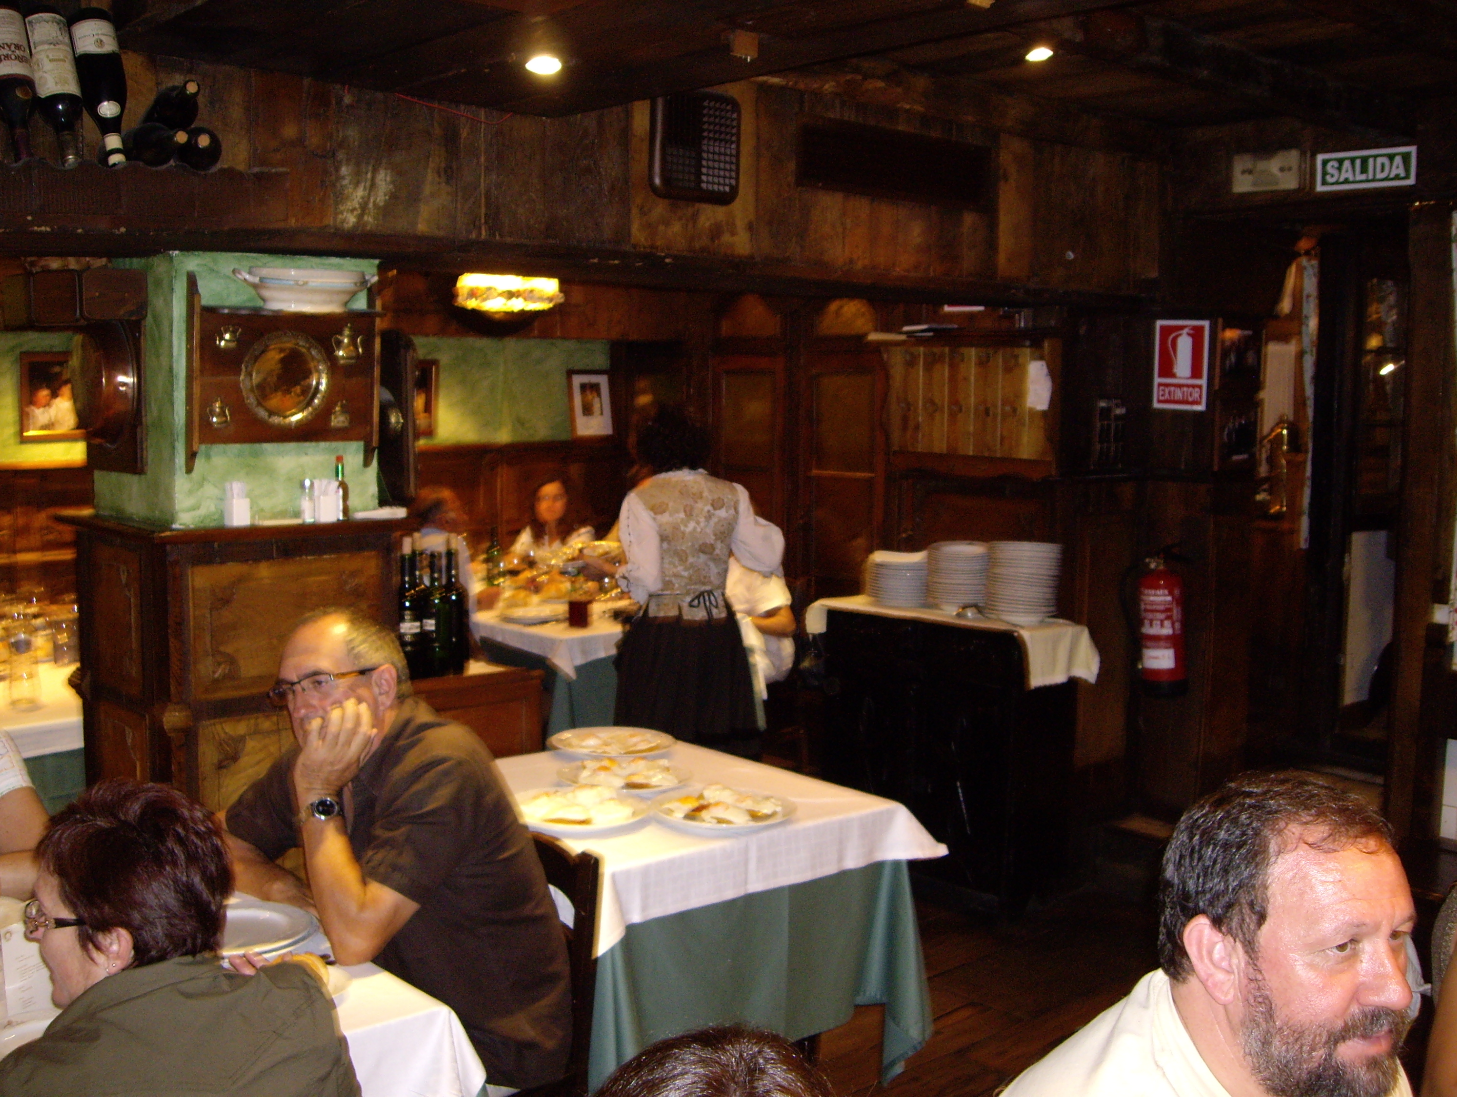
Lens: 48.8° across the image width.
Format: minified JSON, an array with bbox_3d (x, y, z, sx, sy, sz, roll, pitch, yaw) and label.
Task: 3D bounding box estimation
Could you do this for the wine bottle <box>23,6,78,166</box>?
[{"bbox_3d":[-1.339,-0.926,3.200,0.076,0.300,0.076,-9,2,0],"label":"wine bottle"}]

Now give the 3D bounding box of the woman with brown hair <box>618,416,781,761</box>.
[{"bbox_3d":[-0.106,0.336,5.124,0.510,1.560,0.420,-1,6,-14],"label":"woman with brown hair"}]

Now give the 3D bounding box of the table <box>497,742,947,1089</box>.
[{"bbox_3d":[-0.188,0.881,3.357,0.750,0.760,0.820,-5,9,-40],"label":"table"}]

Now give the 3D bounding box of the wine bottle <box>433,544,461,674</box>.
[{"bbox_3d":[-0.688,0.154,3.830,0.075,0.300,0.075,-5,9,-40],"label":"wine bottle"}]

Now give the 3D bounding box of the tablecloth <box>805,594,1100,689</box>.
[{"bbox_3d":[0.736,0.307,5.405,0.950,0.190,0.370,6,8,44],"label":"tablecloth"}]

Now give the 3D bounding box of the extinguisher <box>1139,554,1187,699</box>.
[{"bbox_3d":[1.453,0.246,5.360,0.155,0.500,0.165,-6,9,-44],"label":"extinguisher"}]

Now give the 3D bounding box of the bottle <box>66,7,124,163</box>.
[{"bbox_3d":[-1.154,-0.853,2.970,0.083,0.298,0.083,-11,-9,-11],"label":"bottle"}]

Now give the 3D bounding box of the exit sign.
[{"bbox_3d":[1.867,-1.111,4.700,0.010,0.110,0.300,-6,9,-44],"label":"exit sign"}]

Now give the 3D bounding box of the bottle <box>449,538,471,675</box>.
[{"bbox_3d":[-0.663,0.135,3.900,0.075,0.325,0.075,-5,9,-40],"label":"bottle"}]

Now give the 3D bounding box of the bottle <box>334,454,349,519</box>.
[{"bbox_3d":[-0.838,-0.132,3.480,0.037,0.142,0.037,-5,9,-40],"label":"bottle"}]

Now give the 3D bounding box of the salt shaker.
[{"bbox_3d":[-0.995,-0.089,3.250,0.044,0.090,0.044,-5,7,-42],"label":"salt shaker"}]

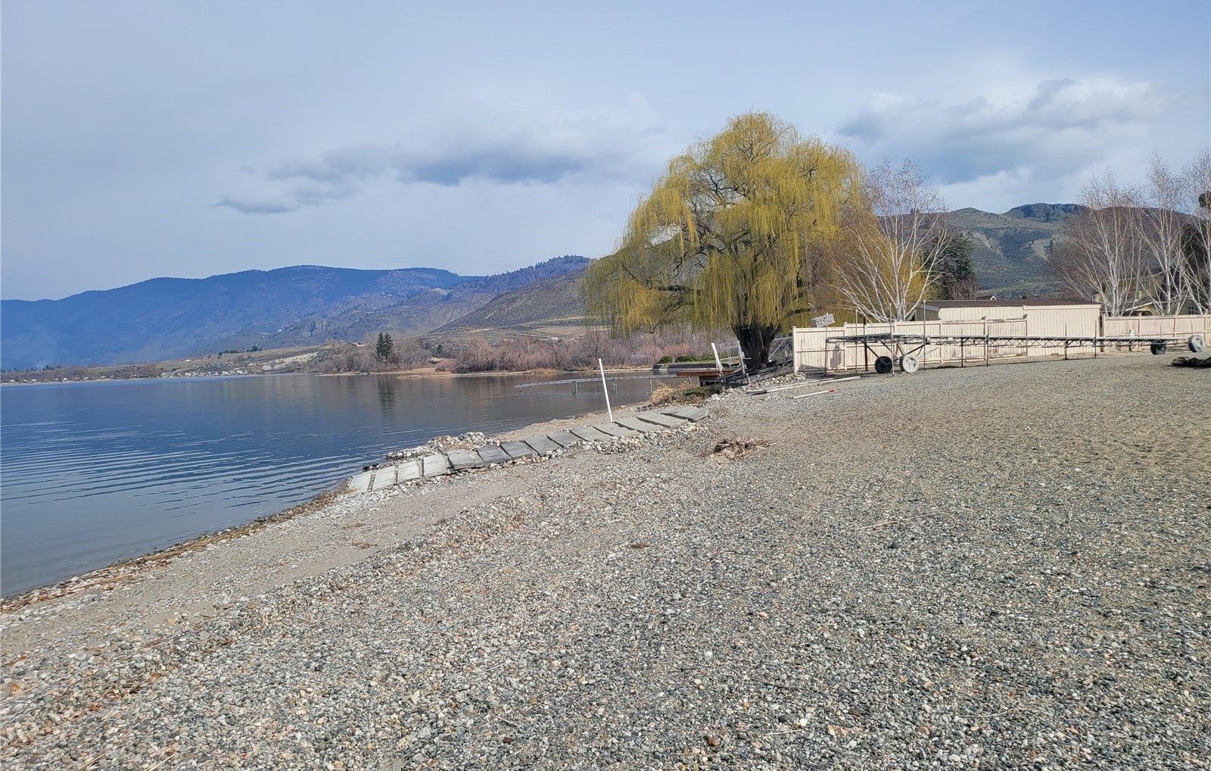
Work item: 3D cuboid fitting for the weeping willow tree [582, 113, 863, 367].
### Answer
[{"bbox_3d":[5.464,-6.504,42.143,12.300,11.772,11.800,-2,1,0],"label":"weeping willow tree"}]

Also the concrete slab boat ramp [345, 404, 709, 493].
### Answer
[{"bbox_3d":[-1.702,1.479,20.344,8.200,0.280,2.500,-11,5,-11],"label":"concrete slab boat ramp"}]

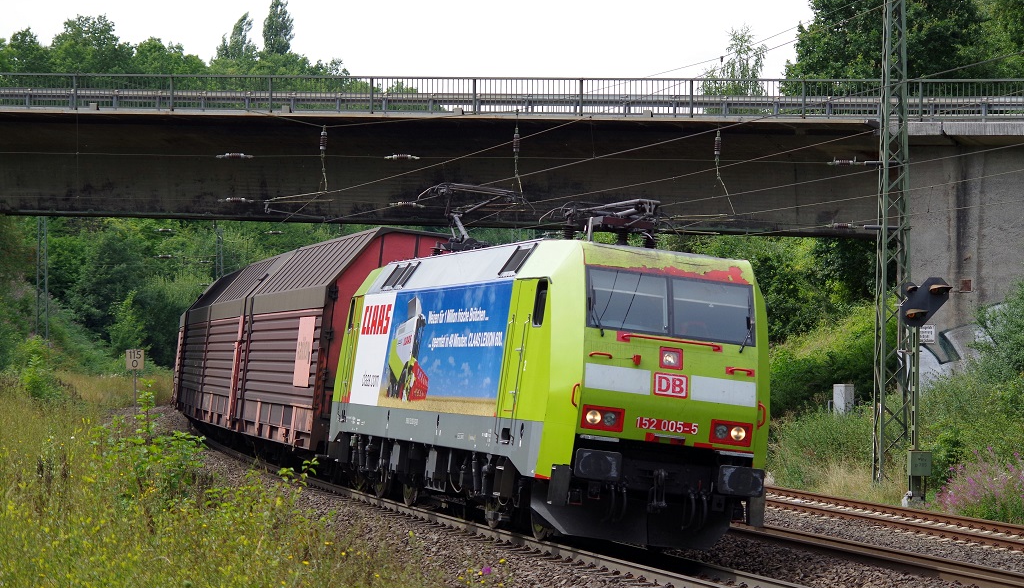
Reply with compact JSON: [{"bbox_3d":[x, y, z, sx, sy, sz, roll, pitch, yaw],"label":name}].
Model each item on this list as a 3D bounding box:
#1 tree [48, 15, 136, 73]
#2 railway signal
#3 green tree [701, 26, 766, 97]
[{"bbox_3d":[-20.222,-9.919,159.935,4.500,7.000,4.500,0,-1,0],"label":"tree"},{"bbox_3d":[7.835,0.157,62.800,0.930,0.930,0.450,0,-1,-15],"label":"railway signal"},{"bbox_3d":[7.063,-6.071,105.953,2.200,5.000,2.200,0,-1,0],"label":"green tree"}]

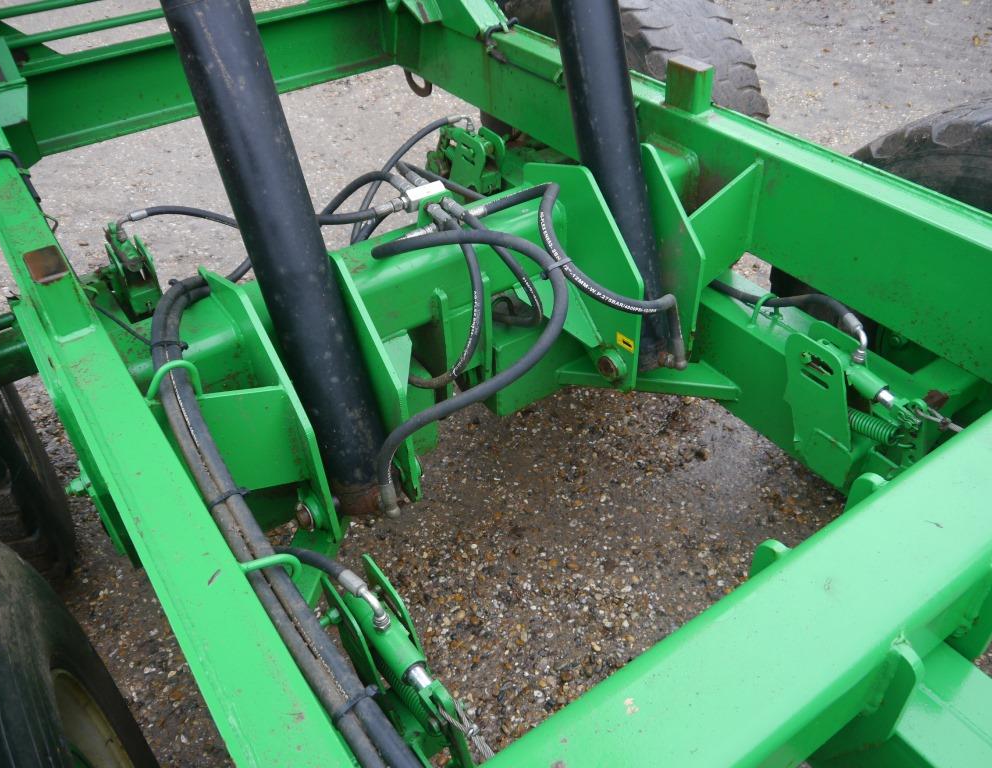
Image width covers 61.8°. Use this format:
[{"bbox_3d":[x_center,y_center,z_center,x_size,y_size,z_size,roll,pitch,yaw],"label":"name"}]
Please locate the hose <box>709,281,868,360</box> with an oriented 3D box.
[{"bbox_3d":[0.525,-0.146,1.500,0.050,0.109,0.355,-25,46,-25],"label":"hose"}]

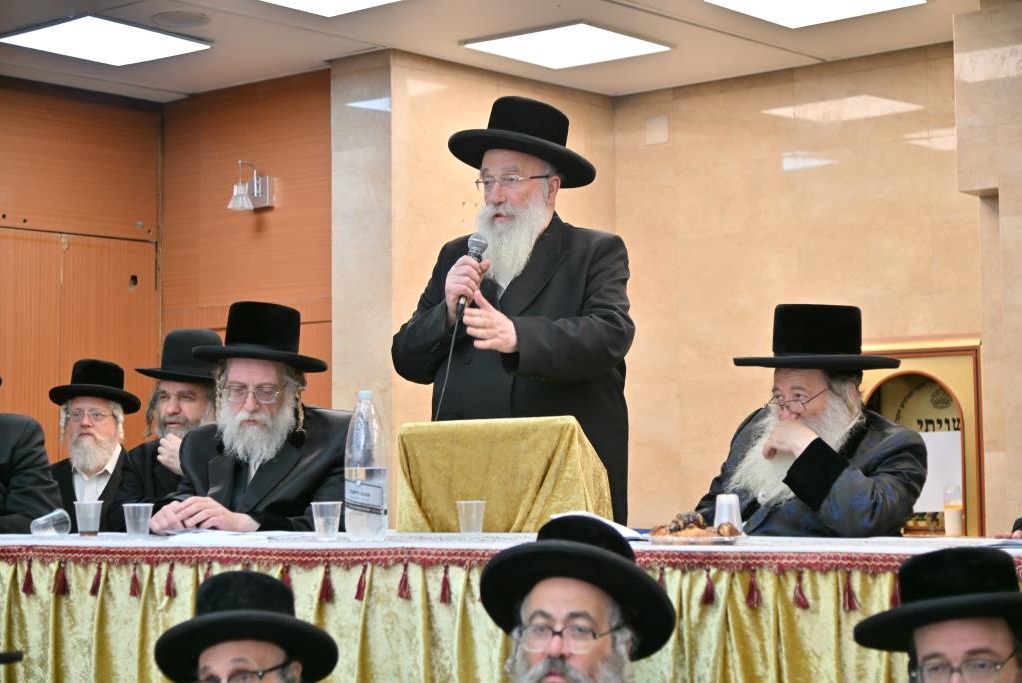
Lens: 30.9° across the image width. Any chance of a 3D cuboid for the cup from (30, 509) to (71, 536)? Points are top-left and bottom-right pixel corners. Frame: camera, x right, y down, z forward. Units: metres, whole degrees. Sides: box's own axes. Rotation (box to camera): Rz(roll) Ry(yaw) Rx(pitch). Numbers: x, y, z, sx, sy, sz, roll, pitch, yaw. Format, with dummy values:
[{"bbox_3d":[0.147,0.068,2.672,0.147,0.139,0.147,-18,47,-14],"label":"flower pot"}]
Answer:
[{"bbox_3d":[-1.105,0.438,4.430,0.084,0.071,0.071,-15,-10,40],"label":"cup"}]

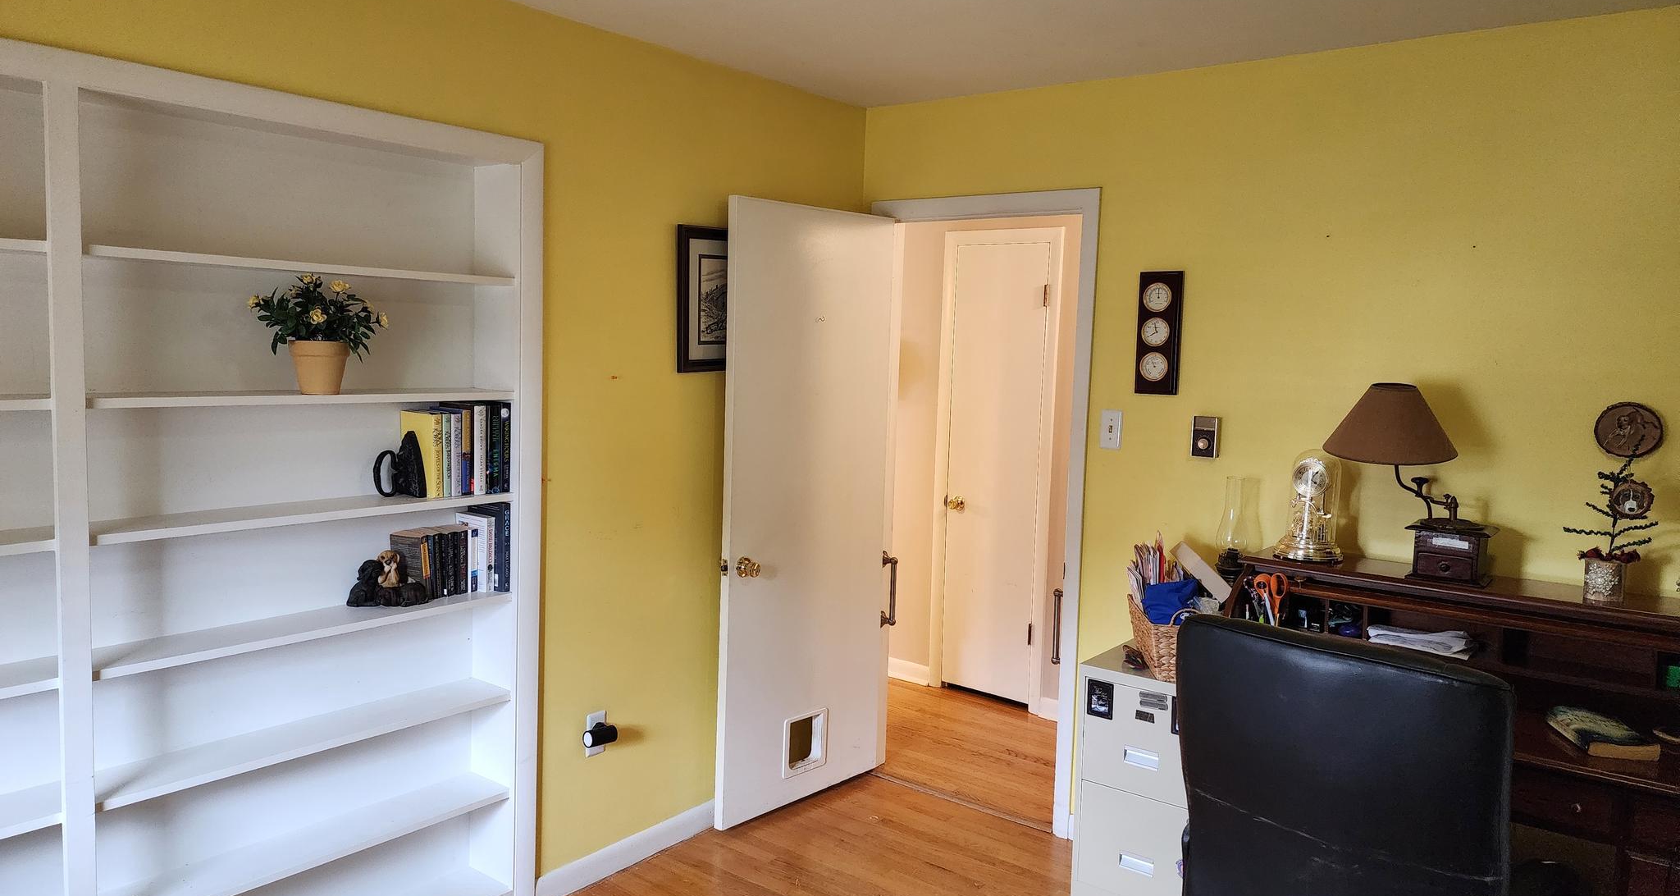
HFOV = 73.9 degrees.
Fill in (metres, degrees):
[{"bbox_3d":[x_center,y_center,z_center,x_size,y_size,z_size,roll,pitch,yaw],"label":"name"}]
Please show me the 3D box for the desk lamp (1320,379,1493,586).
[{"bbox_3d":[1.424,0.081,2.802,0.400,0.479,0.310,6,7,38],"label":"desk lamp"}]

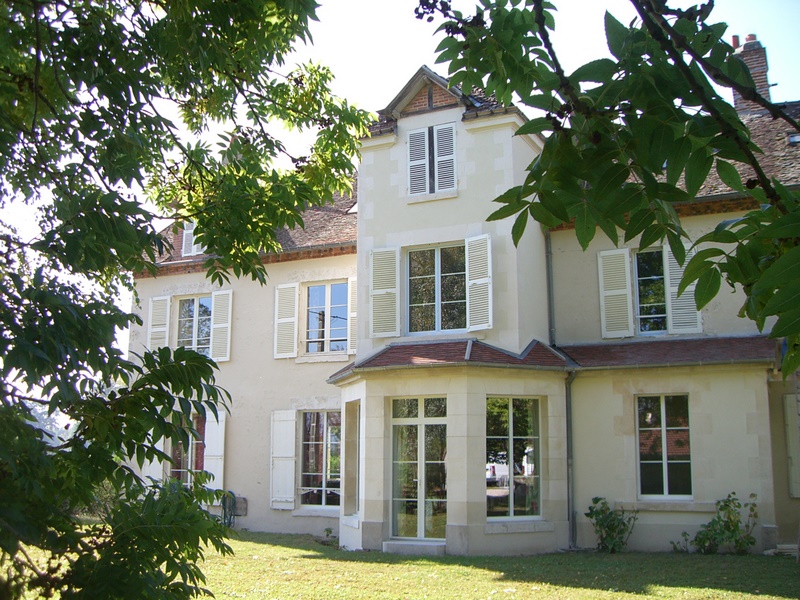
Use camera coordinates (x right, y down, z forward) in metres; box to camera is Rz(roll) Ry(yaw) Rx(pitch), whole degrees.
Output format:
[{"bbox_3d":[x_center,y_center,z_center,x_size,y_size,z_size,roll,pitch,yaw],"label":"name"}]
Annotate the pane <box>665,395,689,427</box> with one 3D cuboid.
[{"bbox_3d":[5.053,2.038,15.988,0.405,0.572,0.020,-5,-13,24],"label":"pane"}]

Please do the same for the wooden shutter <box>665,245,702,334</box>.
[{"bbox_3d":[5.097,-0.217,15.809,0.570,1.648,0.045,-5,-11,26],"label":"wooden shutter"}]

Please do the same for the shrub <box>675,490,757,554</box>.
[{"bbox_3d":[5.359,3.801,14.959,1.300,1.050,0.750,-5,-13,24],"label":"shrub"}]

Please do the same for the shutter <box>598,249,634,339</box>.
[{"bbox_3d":[3.999,-0.112,16.277,0.574,1.633,0.045,-5,-11,26],"label":"shutter"}]

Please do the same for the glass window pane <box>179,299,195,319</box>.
[{"bbox_3d":[-5.711,0.252,23.532,0.500,0.538,0.020,-5,-13,24],"label":"glass window pane"}]

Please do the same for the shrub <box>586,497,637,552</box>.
[{"bbox_3d":[3.645,3.869,15.135,0.820,0.930,0.700,-5,-11,25],"label":"shrub"}]

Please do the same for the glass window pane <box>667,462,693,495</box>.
[{"bbox_3d":[4.861,3.110,15.283,0.420,0.570,0.040,-5,-11,25],"label":"glass window pane"}]

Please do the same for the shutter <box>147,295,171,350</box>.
[{"bbox_3d":[-6.452,0.834,23.509,0.660,1.870,0.045,-5,-13,24],"label":"shutter"}]

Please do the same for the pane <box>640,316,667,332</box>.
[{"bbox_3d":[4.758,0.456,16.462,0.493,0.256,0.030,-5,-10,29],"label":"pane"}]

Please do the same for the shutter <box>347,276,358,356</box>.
[{"bbox_3d":[-0.960,0.357,21.020,0.660,1.870,0.045,-5,-13,24],"label":"shutter"}]

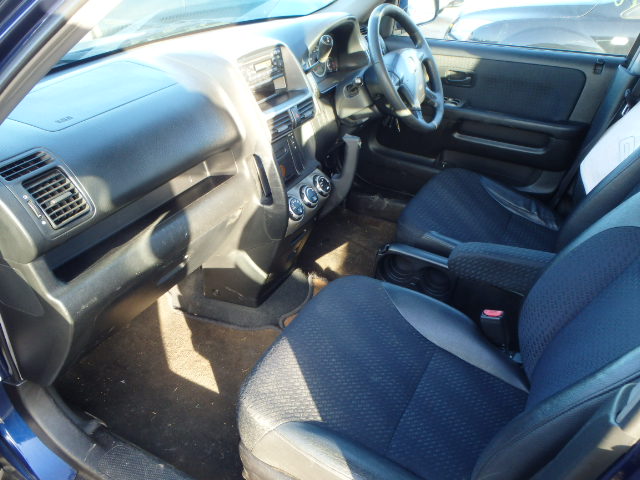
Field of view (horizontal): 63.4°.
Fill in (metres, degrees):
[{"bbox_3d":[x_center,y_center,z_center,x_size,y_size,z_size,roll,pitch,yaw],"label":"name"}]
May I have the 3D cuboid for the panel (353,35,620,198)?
[{"bbox_3d":[0.510,-0.391,1.814,0.850,0.570,0.120,16,34,22],"label":"panel"}]

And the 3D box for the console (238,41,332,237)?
[{"bbox_3d":[-0.103,-0.271,1.313,0.150,0.450,0.260,-2,26,31],"label":"console"}]

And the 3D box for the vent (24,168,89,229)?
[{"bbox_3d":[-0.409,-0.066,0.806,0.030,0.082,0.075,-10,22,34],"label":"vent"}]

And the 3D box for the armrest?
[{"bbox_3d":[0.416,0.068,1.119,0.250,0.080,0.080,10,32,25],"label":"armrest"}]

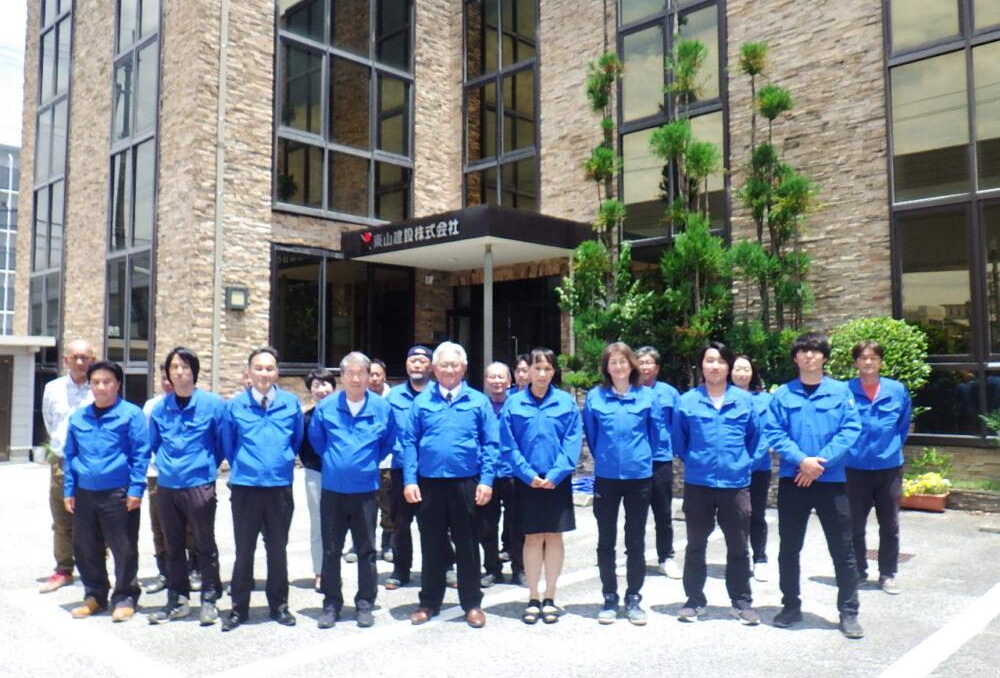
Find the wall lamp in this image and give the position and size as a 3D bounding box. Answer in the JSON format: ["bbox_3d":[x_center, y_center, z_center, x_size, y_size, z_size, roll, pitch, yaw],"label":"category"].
[{"bbox_3d":[-4.480,-0.690,13.779,0.140,0.360,0.340,-3,-5,43],"label":"wall lamp"}]

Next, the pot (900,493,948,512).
[{"bbox_3d":[4.905,1.898,9.534,0.650,0.190,0.240,-3,-5,44],"label":"pot"}]

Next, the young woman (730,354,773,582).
[{"bbox_3d":[1.784,0.948,6.100,0.460,1.648,0.310,-1,-4,11],"label":"young woman"}]

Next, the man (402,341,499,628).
[{"bbox_3d":[-0.300,0.855,4.968,0.580,1.688,0.330,0,-4,-3],"label":"man"}]

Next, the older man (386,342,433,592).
[{"bbox_3d":[-0.613,0.920,6.003,0.490,1.731,0.320,0,-4,-4],"label":"older man"}]

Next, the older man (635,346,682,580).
[{"bbox_3d":[1.170,0.933,6.339,0.490,1.750,0.320,0,-4,4],"label":"older man"}]

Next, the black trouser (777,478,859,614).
[{"bbox_3d":[1.888,1.211,4.839,0.460,0.870,0.350,-1,-4,18],"label":"black trouser"}]

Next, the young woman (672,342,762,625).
[{"bbox_3d":[1.322,0.862,5.014,0.540,1.683,0.330,-1,-4,11],"label":"young woman"}]

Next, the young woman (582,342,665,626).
[{"bbox_3d":[0.760,0.874,5.068,0.490,1.708,0.320,0,-4,8],"label":"young woman"}]

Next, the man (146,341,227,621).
[{"bbox_3d":[-1.941,0.892,5.079,0.450,1.668,0.310,1,-4,-8],"label":"man"}]

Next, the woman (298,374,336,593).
[{"bbox_3d":[-1.291,0.999,5.934,0.420,1.564,0.290,1,-4,-10],"label":"woman"}]

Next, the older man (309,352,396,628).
[{"bbox_3d":[-0.901,0.902,4.995,0.530,1.639,0.340,1,-4,-11],"label":"older man"}]

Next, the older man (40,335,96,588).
[{"bbox_3d":[-3.016,0.875,5.790,0.530,1.746,0.340,0,-4,-7],"label":"older man"}]

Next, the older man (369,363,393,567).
[{"bbox_3d":[-1.066,0.991,6.818,0.500,1.646,0.320,0,-4,-6],"label":"older man"}]

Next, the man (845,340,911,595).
[{"bbox_3d":[2.655,0.882,5.757,0.480,1.739,0.320,-1,-4,15],"label":"man"}]

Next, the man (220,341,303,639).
[{"bbox_3d":[-1.456,0.883,4.994,0.490,1.676,0.330,1,-4,-14],"label":"man"}]

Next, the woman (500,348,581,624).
[{"bbox_3d":[0.250,0.881,5.030,0.490,1.645,0.310,0,-4,3],"label":"woman"}]

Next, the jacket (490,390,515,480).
[{"bbox_3d":[-0.046,0.705,5.977,0.540,0.647,0.290,0,-4,0],"label":"jacket"}]

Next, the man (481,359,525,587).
[{"bbox_3d":[0.019,0.974,6.034,0.470,1.628,0.310,0,-4,-2],"label":"man"}]

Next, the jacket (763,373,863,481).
[{"bbox_3d":[1.874,0.549,4.904,0.570,0.630,0.320,-1,-4,17],"label":"jacket"}]

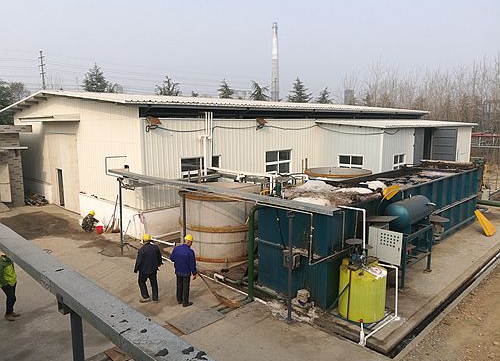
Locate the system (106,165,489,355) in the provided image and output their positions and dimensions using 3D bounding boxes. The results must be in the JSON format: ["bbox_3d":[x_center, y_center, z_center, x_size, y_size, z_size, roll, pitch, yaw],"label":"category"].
[{"bbox_3d":[3.819,0.857,15.119,8.700,2.800,13.600,8,12,44],"label":"system"}]

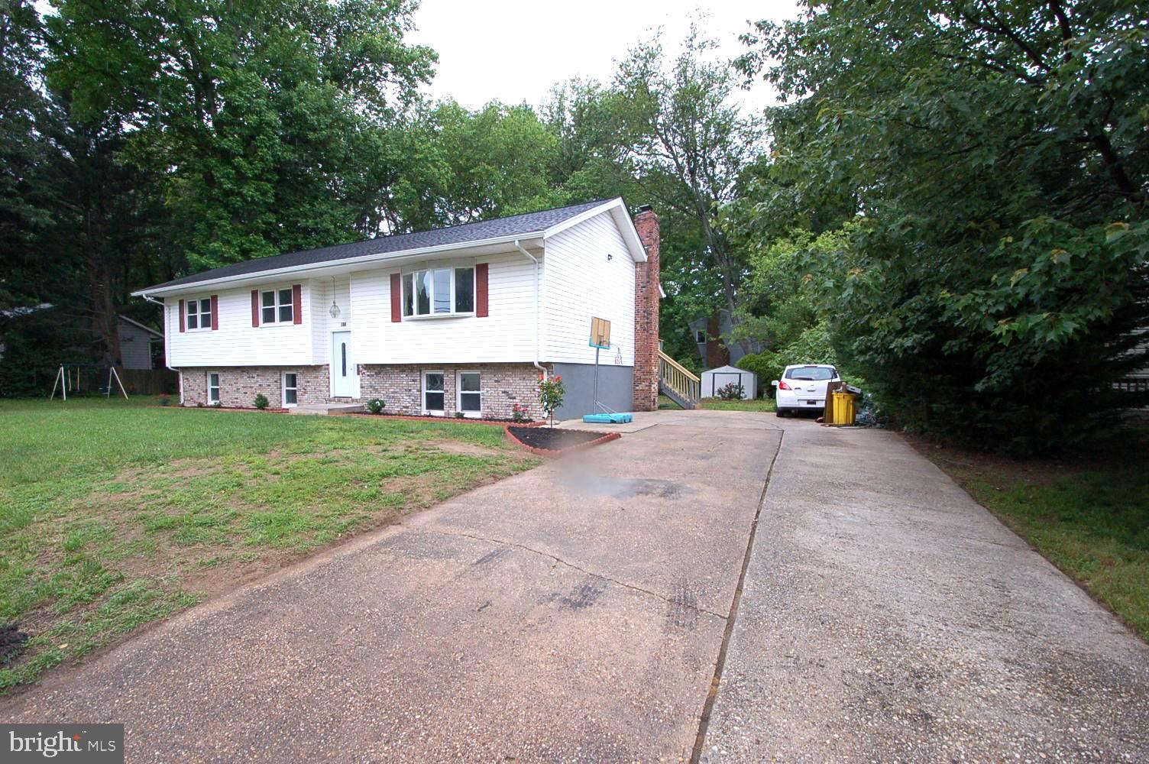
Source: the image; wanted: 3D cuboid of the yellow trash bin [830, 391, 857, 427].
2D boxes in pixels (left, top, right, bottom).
[{"bbox_3d":[6.455,0.620,11.438,0.540,0.780,0.540,1,2,26],"label":"yellow trash bin"}]

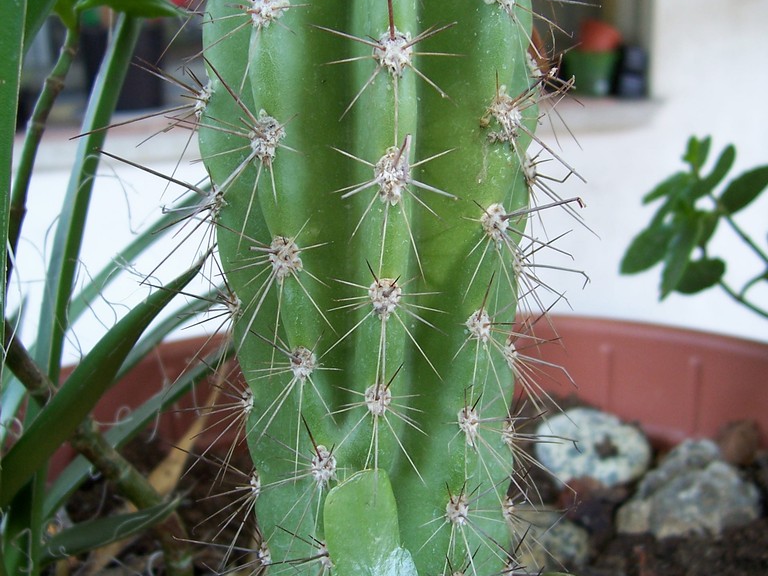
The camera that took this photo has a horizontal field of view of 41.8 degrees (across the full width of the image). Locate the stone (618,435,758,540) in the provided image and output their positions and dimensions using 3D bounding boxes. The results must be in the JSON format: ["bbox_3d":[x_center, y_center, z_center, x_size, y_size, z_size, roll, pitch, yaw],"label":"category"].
[{"bbox_3d":[0.170,0.111,0.560,0.074,0.043,0.055,-2,14,1],"label":"stone"}]

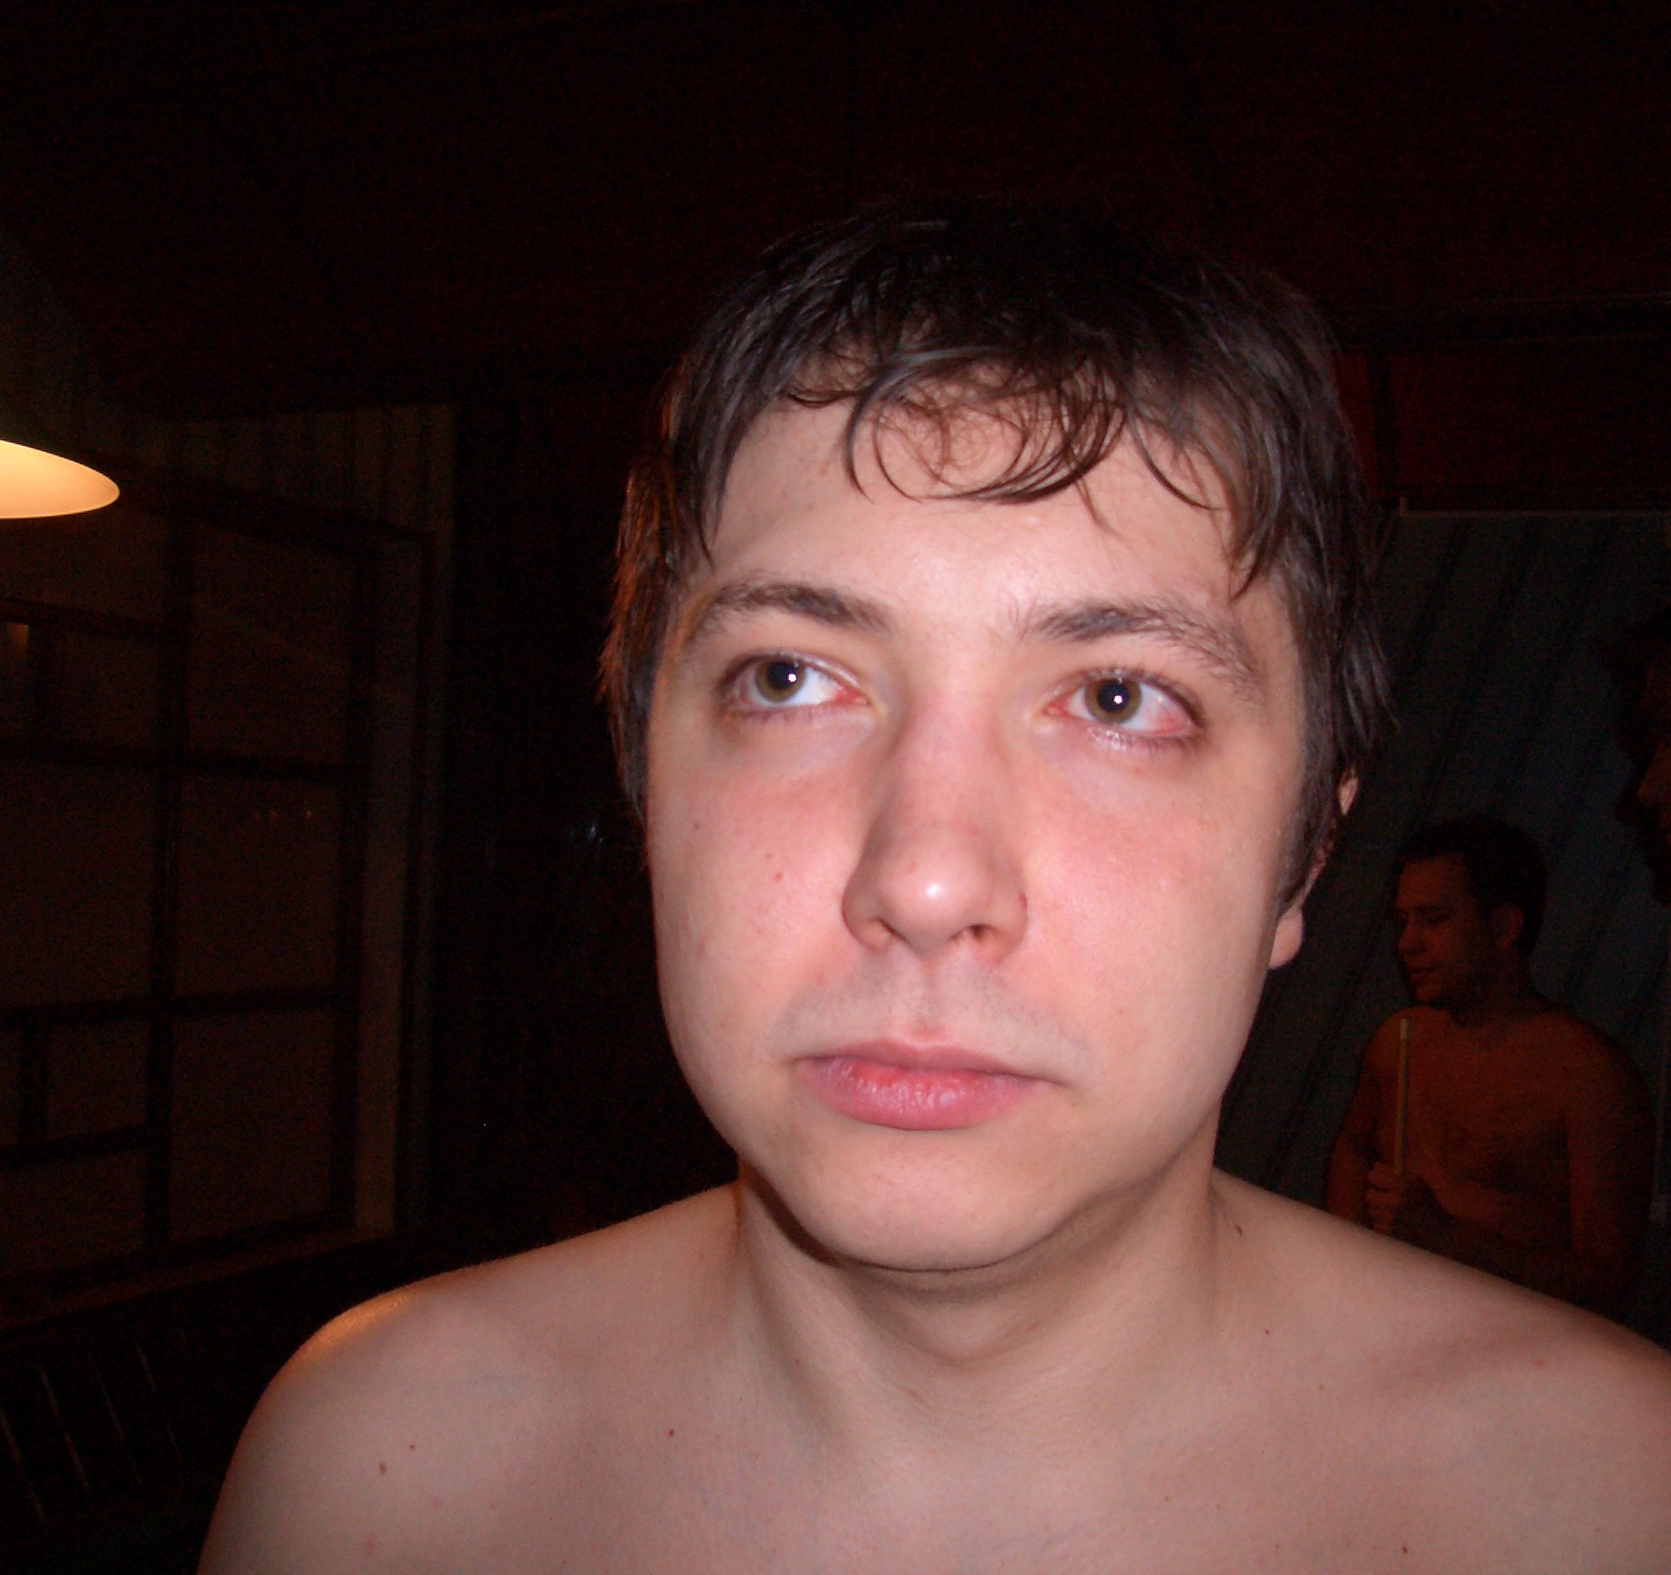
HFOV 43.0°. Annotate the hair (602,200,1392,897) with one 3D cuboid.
[{"bbox_3d":[0.041,-0.046,0.492,0.176,0.180,0.200,4,-1,8],"label":"hair"}]

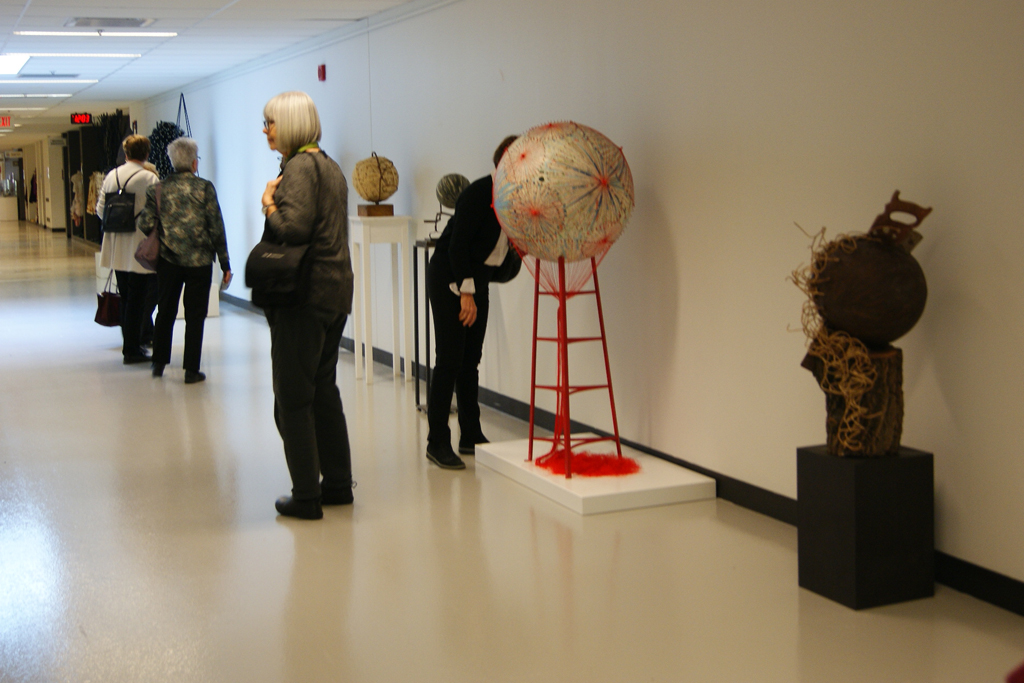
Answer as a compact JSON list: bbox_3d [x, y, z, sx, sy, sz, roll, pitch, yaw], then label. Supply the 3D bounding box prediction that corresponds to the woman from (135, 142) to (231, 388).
[{"bbox_3d":[-2.209,-0.551,8.660,0.600,1.650,0.380,-1,7,-3],"label":"woman"}]

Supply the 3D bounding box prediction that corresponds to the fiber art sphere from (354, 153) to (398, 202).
[{"bbox_3d":[-0.892,-1.065,8.364,0.300,0.310,0.300,-1,7,0],"label":"fiber art sphere"}]

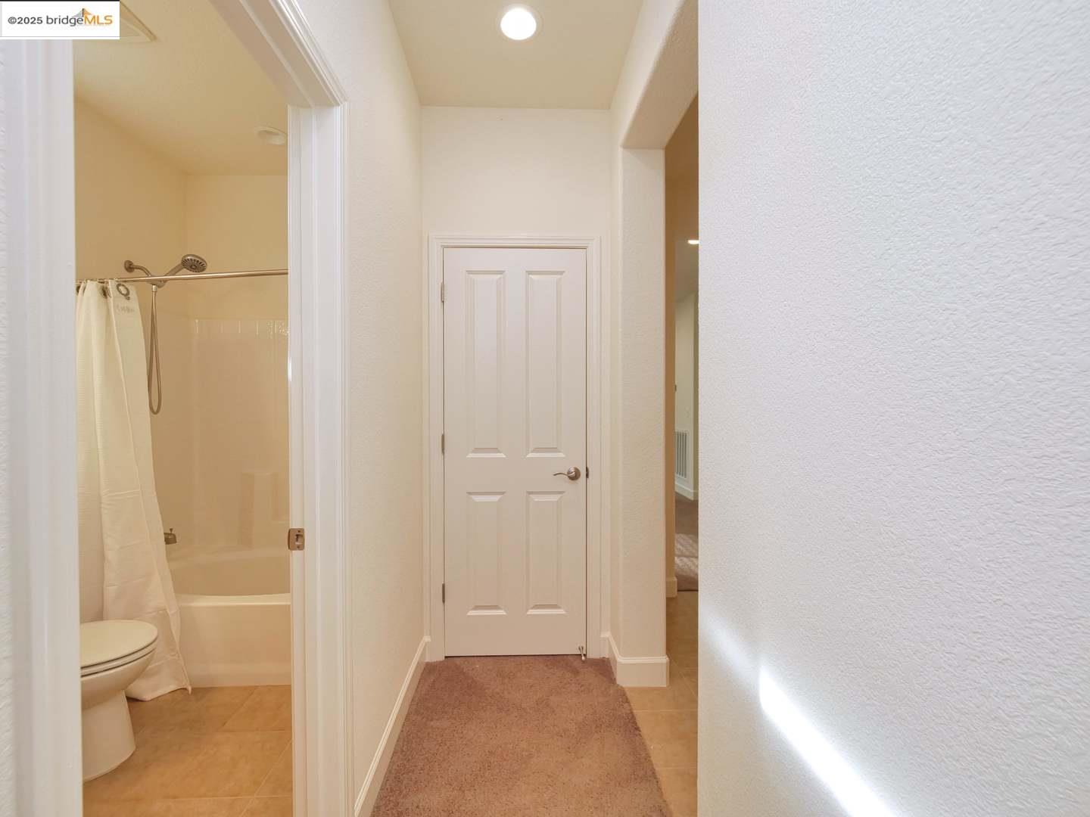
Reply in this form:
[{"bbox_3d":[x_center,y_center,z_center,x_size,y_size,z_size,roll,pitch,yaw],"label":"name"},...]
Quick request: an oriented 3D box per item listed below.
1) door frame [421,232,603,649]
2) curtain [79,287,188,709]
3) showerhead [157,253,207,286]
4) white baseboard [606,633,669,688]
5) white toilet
[{"bbox_3d":[-0.148,0.198,2.240,0.870,2.125,0.125,0,1,-3],"label":"door frame"},{"bbox_3d":[-1.872,0.345,1.934,0.600,1.823,0.190,0,1,-3],"label":"curtain"},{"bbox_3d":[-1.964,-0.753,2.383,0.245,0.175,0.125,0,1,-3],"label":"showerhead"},{"bbox_3d":[0.436,1.189,2.106,0.242,0.143,0.255,0,1,-3],"label":"white baseboard"},{"bbox_3d":[-1.812,0.896,1.577,0.725,0.750,0.430,0,1,-3],"label":"white toilet"}]

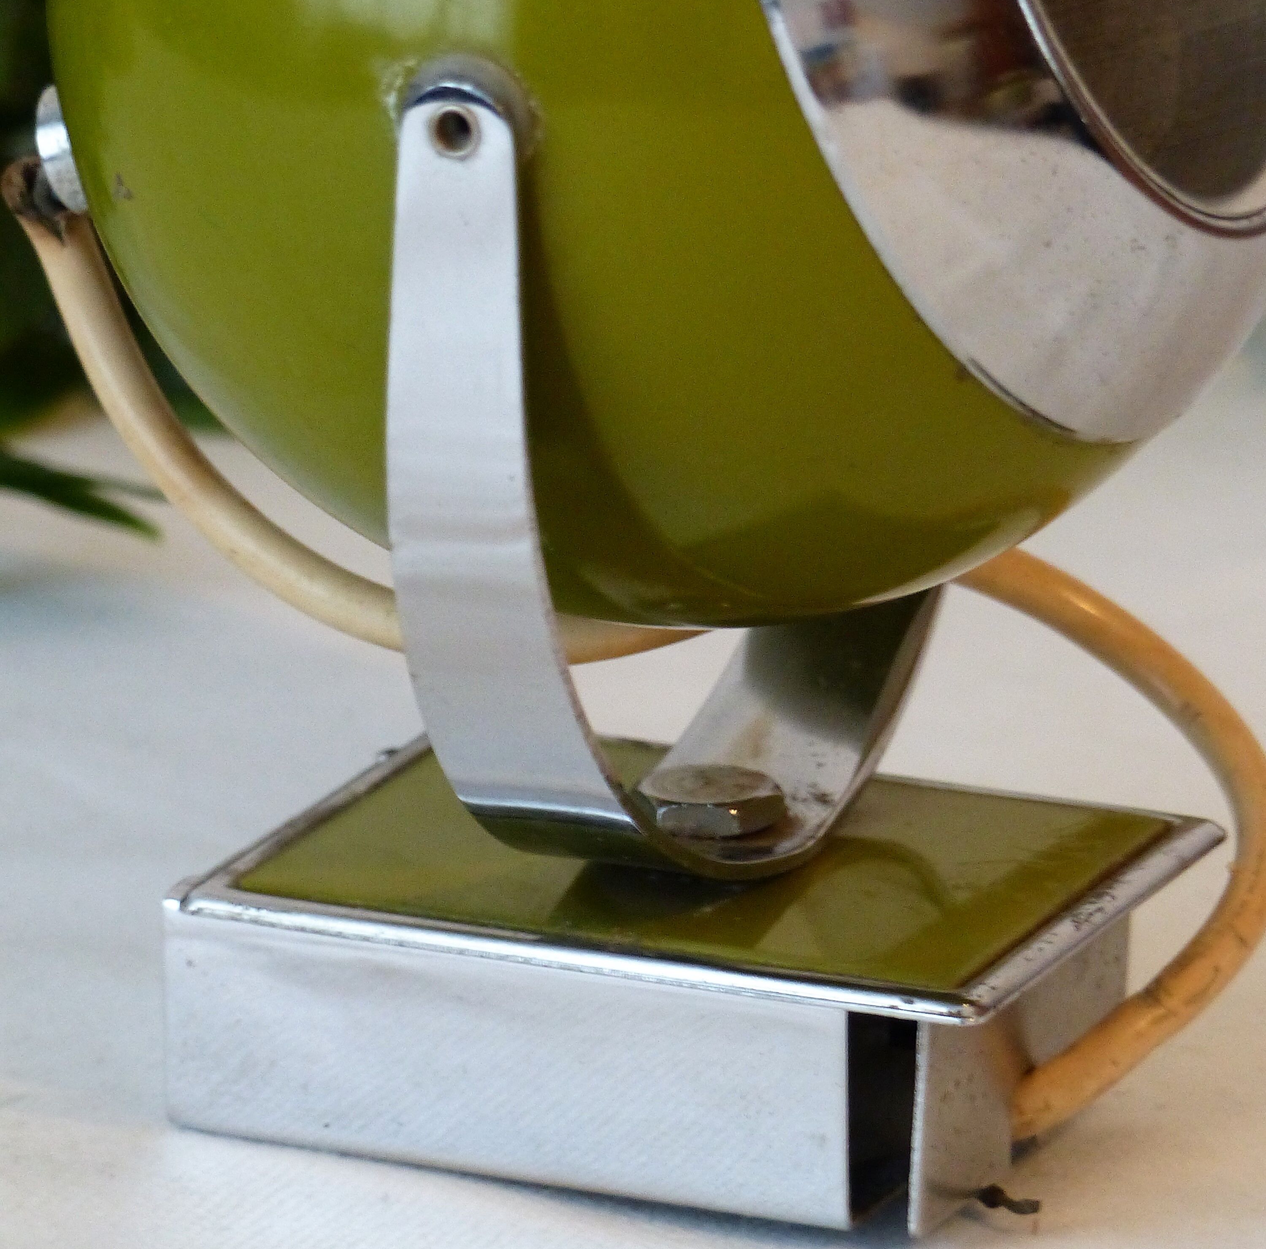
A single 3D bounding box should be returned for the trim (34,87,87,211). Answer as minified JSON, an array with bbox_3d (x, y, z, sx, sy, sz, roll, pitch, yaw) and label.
[{"bbox_3d":[-0.049,-0.045,1.329,0.008,0.012,0.012,-15,9,28],"label":"trim"}]

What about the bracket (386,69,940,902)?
[{"bbox_3d":[0.009,-0.023,1.310,0.017,0.088,0.121,7,19,23],"label":"bracket"}]

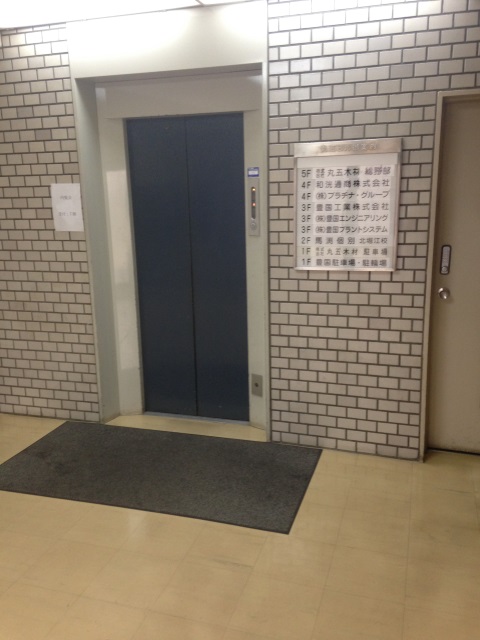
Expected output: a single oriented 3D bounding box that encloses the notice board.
[{"bbox_3d":[0.572,-0.611,3.308,0.561,0.685,0.040,4,15,18],"label":"notice board"}]

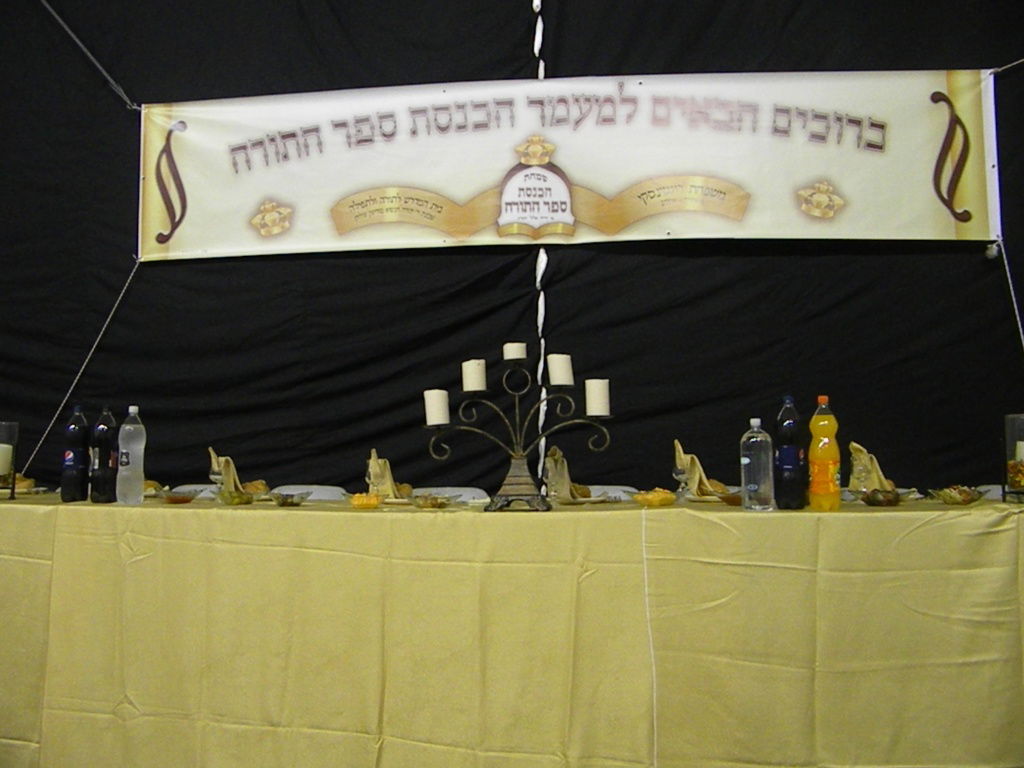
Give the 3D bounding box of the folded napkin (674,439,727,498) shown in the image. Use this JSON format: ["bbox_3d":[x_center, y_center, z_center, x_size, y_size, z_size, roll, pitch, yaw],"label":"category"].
[{"bbox_3d":[0.617,0.275,2.720,0.155,0.195,0.120,-1,-4,9],"label":"folded napkin"}]

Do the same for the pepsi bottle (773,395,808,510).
[{"bbox_3d":[0.797,0.196,2.370,0.093,0.322,0.093,-1,-4,9],"label":"pepsi bottle"}]

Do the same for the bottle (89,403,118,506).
[{"bbox_3d":[-1.371,0.235,2.790,0.090,0.332,0.090,-1,-3,10],"label":"bottle"}]

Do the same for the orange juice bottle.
[{"bbox_3d":[0.898,0.199,2.385,0.090,0.333,0.090,-1,-3,10],"label":"orange juice bottle"}]

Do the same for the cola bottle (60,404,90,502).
[{"bbox_3d":[-1.447,0.230,2.750,0.089,0.322,0.089,1,-4,-20],"label":"cola bottle"}]

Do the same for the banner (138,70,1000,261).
[{"bbox_3d":[0.164,-1.032,4.020,4.160,0.800,0.060,0,-4,6],"label":"banner"}]

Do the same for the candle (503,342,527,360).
[{"bbox_3d":[0.009,-0.099,2.530,0.071,0.051,0.071,0,-3,0],"label":"candle"}]

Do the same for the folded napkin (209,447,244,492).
[{"bbox_3d":[-0.979,0.298,2.840,0.110,0.165,0.105,-1,-3,10],"label":"folded napkin"}]

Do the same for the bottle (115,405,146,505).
[{"bbox_3d":[-1.270,0.235,2.765,0.090,0.334,0.090,-1,-3,10],"label":"bottle"}]

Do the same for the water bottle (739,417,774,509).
[{"bbox_3d":[0.698,0.225,2.360,0.093,0.262,0.093,-1,-4,9],"label":"water bottle"}]

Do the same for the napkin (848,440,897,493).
[{"bbox_3d":[1.141,0.265,2.630,0.140,0.170,0.110,-1,-3,10],"label":"napkin"}]

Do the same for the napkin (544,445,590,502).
[{"bbox_3d":[0.185,0.295,2.790,0.135,0.185,0.120,-1,-4,9],"label":"napkin"}]

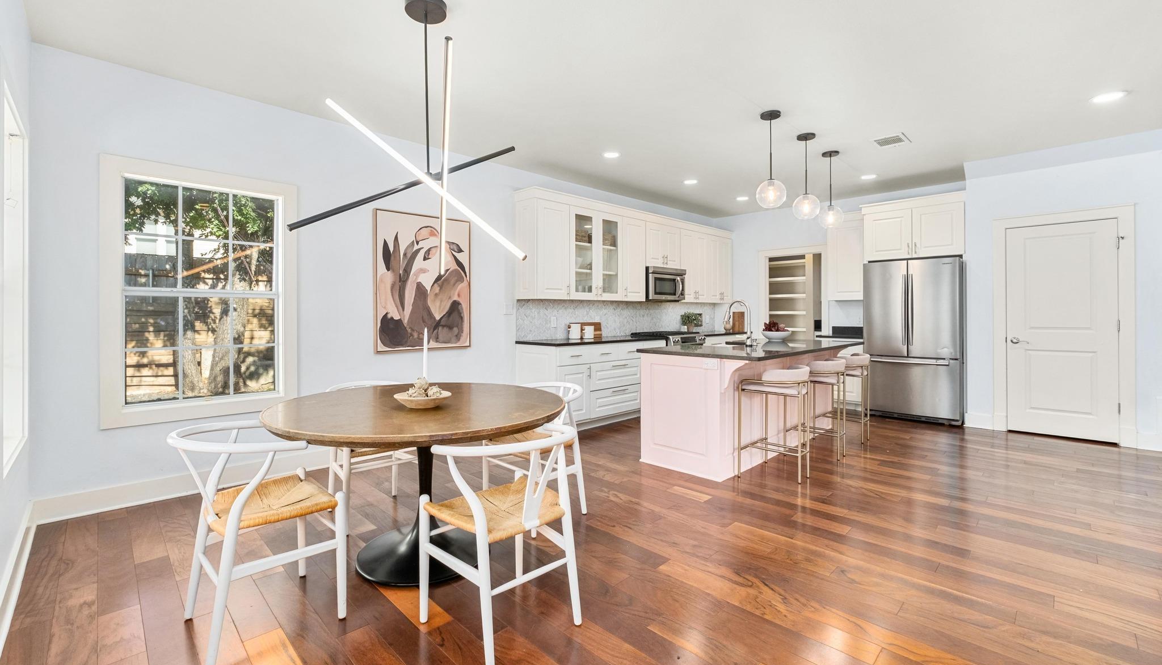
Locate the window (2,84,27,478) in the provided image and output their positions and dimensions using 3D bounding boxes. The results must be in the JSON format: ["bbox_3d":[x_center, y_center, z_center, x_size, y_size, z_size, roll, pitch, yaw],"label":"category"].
[{"bbox_3d":[-2.536,-0.221,2.174,0.080,1.550,0.910,-2,2,-45],"label":"window"}]

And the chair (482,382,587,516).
[{"bbox_3d":[-0.240,0.712,2.937,0.520,0.765,0.550,-2,2,-44],"label":"chair"}]

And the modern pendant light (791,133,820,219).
[{"bbox_3d":[1.966,-1.353,4.228,0.245,0.732,0.245,-2,2,-45],"label":"modern pendant light"}]

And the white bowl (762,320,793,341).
[{"bbox_3d":[2.056,-0.014,5.070,0.315,0.205,0.315,0,2,0],"label":"white bowl"}]

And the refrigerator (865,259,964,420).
[{"bbox_3d":[3.867,0.077,5.590,0.760,1.780,0.900,-2,2,-44],"label":"refrigerator"}]

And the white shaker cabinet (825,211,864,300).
[{"bbox_3d":[3.530,-0.970,6.300,0.360,1.110,0.520,-2,2,-44],"label":"white shaker cabinet"}]

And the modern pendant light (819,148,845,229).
[{"bbox_3d":[2.419,-1.373,4.691,0.245,0.731,0.245,-2,2,-45],"label":"modern pendant light"}]

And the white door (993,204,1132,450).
[{"bbox_3d":[4.537,-0.064,4.587,0.080,2.125,0.950,-2,2,-44],"label":"white door"}]

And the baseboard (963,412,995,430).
[{"bbox_3d":[4.099,0.918,4.981,0.018,0.140,0.250,-2,2,-45],"label":"baseboard"}]

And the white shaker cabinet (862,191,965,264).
[{"bbox_3d":[3.945,-1.180,5.675,0.720,0.660,0.960,-2,2,-45],"label":"white shaker cabinet"}]

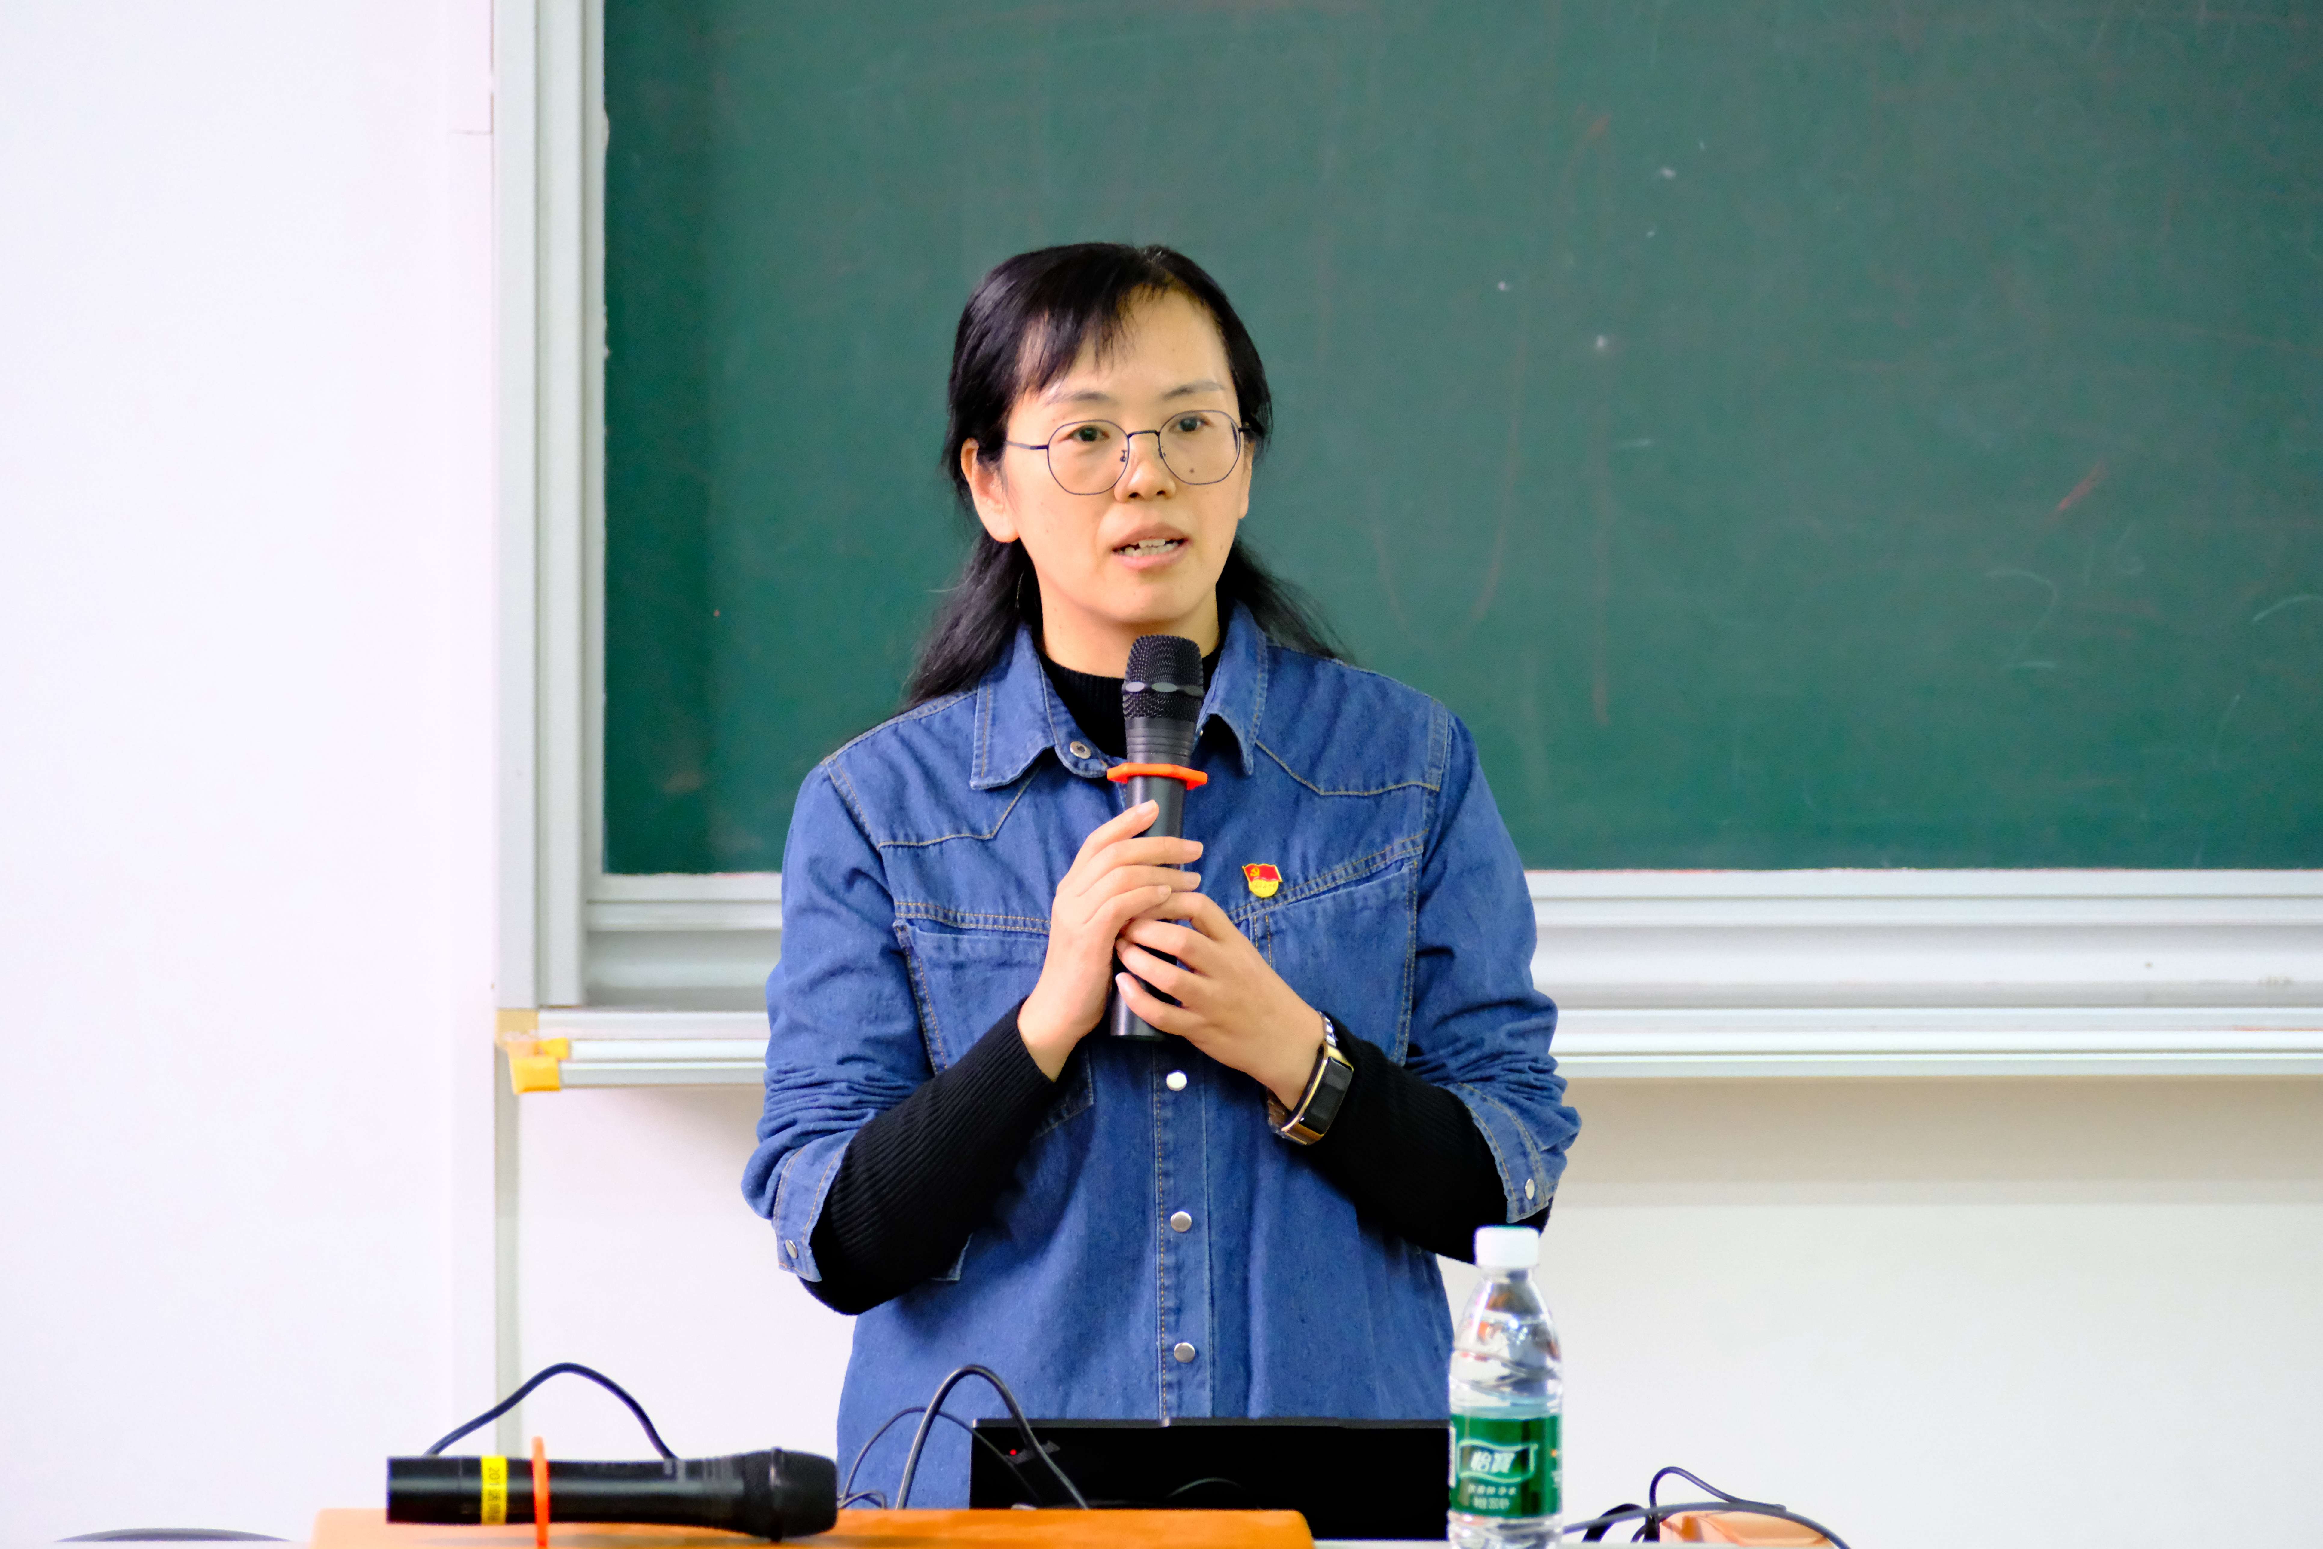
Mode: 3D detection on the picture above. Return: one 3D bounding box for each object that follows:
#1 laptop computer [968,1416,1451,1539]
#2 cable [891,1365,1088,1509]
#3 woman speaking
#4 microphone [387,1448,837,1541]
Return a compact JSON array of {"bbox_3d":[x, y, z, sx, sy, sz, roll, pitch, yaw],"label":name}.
[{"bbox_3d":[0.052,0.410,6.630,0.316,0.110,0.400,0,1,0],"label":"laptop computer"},{"bbox_3d":[-0.095,0.369,6.420,0.110,0.090,0.100,0,1,0],"label":"cable"},{"bbox_3d":[0.000,0.479,7.030,0.505,1.600,0.400,0,1,-9],"label":"woman speaking"},{"bbox_3d":[-0.287,0.377,6.080,0.240,0.050,0.050,0,0,0],"label":"microphone"}]

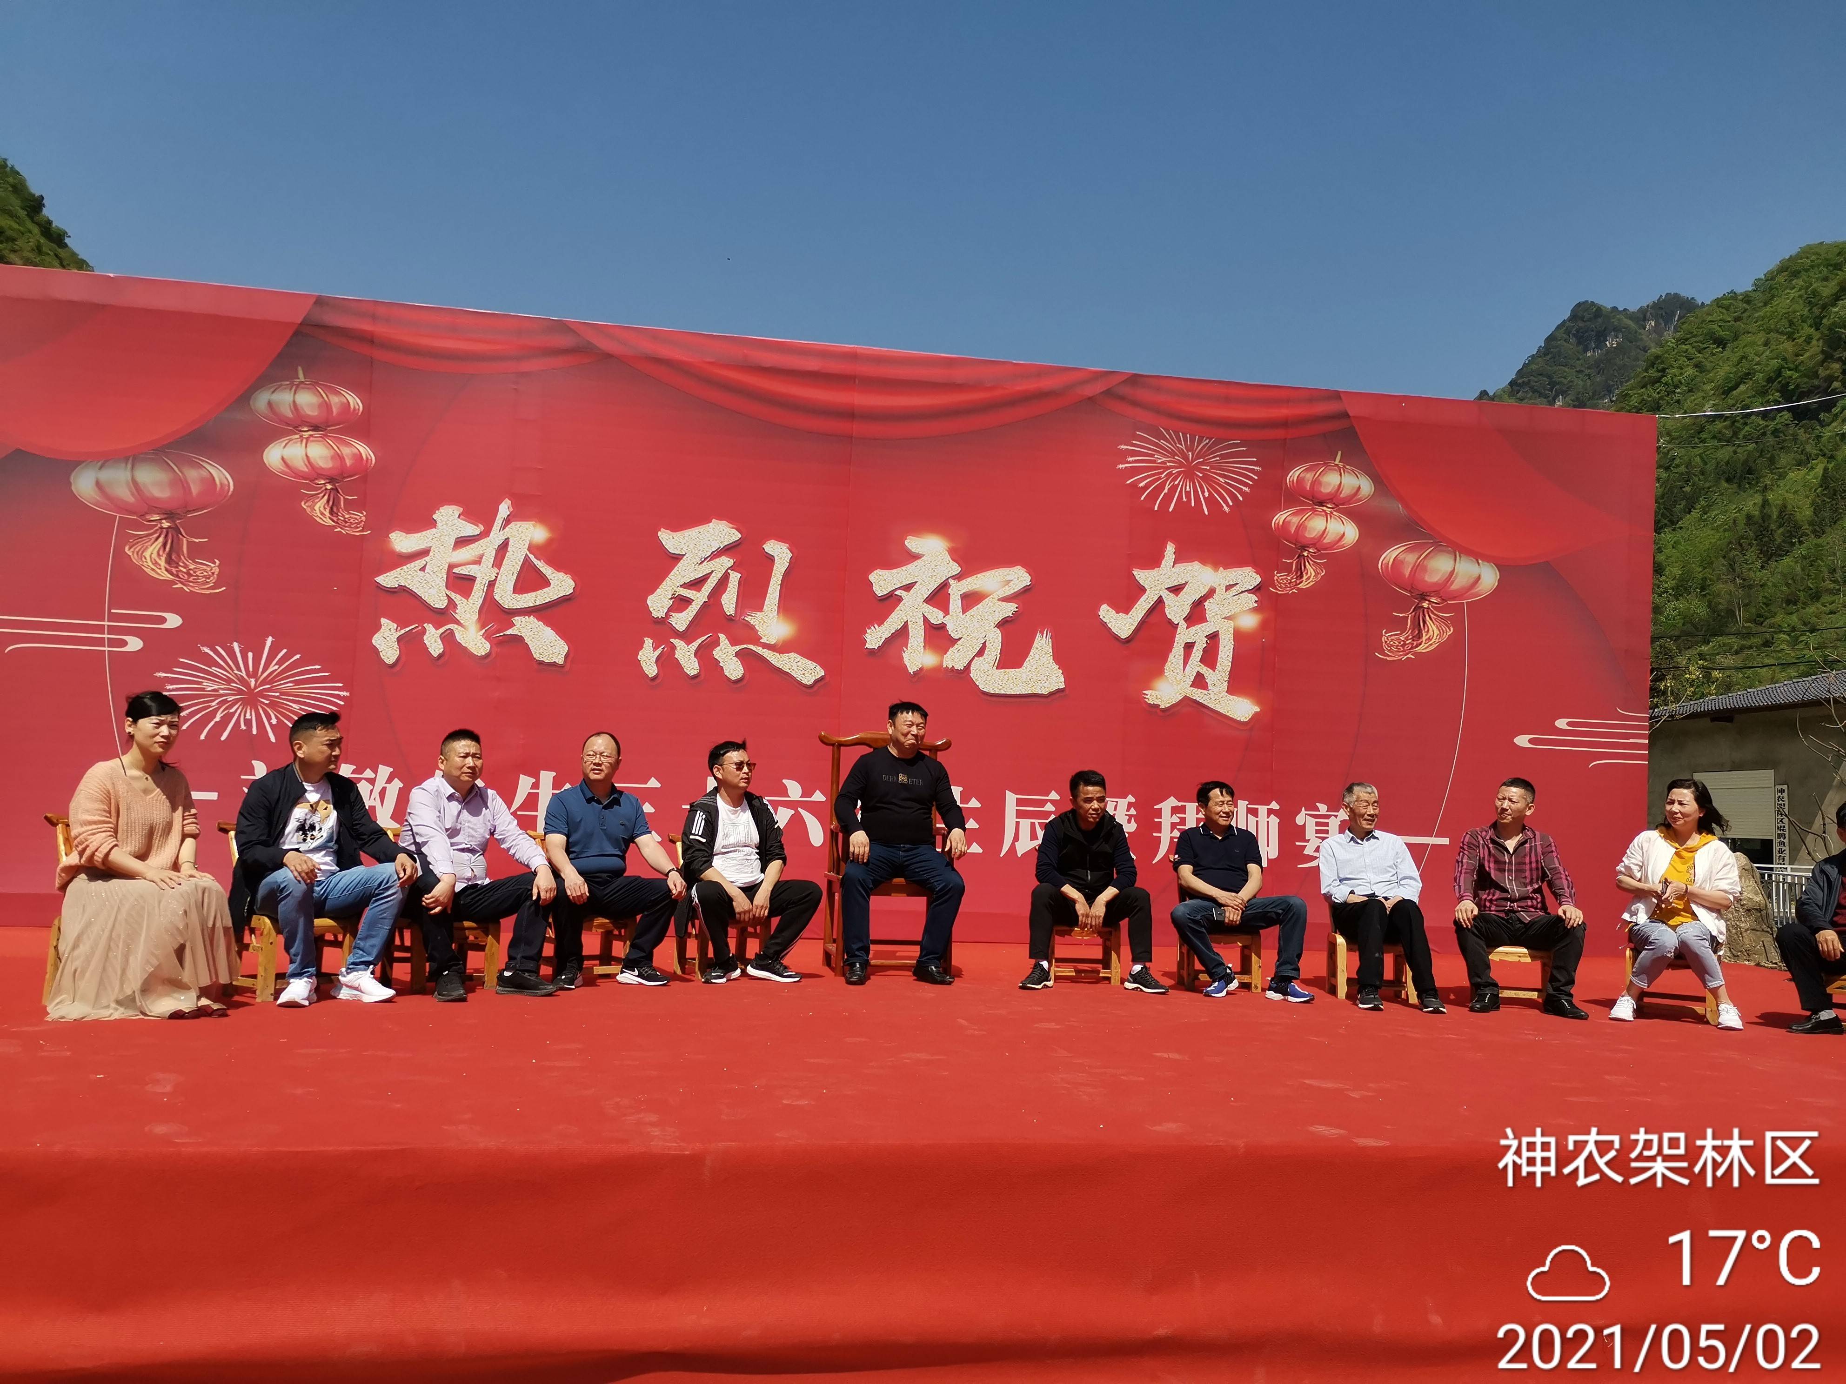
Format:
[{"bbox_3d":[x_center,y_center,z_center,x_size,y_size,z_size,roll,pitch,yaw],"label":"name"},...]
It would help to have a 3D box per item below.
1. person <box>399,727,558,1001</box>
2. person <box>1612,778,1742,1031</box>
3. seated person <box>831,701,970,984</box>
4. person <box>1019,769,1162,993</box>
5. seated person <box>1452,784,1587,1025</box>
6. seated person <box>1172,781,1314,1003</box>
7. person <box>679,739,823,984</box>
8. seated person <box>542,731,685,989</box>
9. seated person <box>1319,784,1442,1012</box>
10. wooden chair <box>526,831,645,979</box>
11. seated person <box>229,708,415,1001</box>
[{"bbox_3d":[-1.989,0.742,6.416,0.615,1.140,0.666,4,-3,-40],"label":"person"},{"bbox_3d":[3.774,1.028,7.221,0.568,1.174,0.680,2,-2,25],"label":"person"},{"bbox_3d":[-0.120,0.737,7.254,0.626,1.372,0.686,3,-2,-10],"label":"seated person"},{"bbox_3d":[0.846,0.947,7.447,0.718,1.085,0.680,3,-2,-4],"label":"person"},{"bbox_3d":[2.950,0.986,7.174,0.605,1.120,0.757,2,-2,18],"label":"seated person"},{"bbox_3d":[1.629,0.998,7.446,0.697,1.054,0.680,3,-2,2],"label":"seated person"},{"bbox_3d":[-0.879,0.815,7.131,0.636,1.145,0.656,3,-3,-25],"label":"person"},{"bbox_3d":[-1.475,0.783,6.940,0.634,1.167,0.680,3,-2,-23],"label":"seated person"},{"bbox_3d":[2.324,1.012,7.357,0.529,1.083,0.700,2,-2,6],"label":"seated person"},{"bbox_3d":[-1.616,1.012,6.840,0.460,0.690,0.450,4,-2,-26],"label":"wooden chair"},{"bbox_3d":[-2.542,0.690,6.178,0.656,1.180,0.646,0,-3,43],"label":"seated person"}]

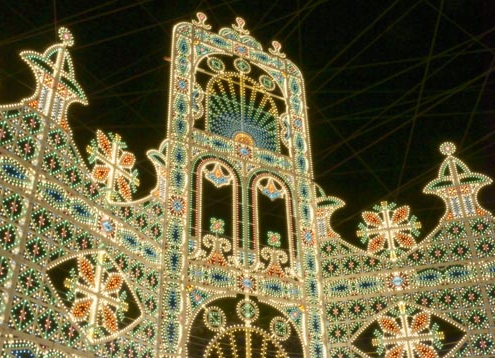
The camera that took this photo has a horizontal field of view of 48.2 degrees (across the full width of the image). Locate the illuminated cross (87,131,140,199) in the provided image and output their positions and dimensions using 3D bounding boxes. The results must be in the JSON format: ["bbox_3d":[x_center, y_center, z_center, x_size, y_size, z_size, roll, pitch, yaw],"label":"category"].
[{"bbox_3d":[-3.537,-0.327,14.742,0.150,2.110,2.040,-17,-35,24],"label":"illuminated cross"}]

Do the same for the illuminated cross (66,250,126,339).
[{"bbox_3d":[-3.462,2.692,12.882,0.150,2.180,2.040,-17,-35,24],"label":"illuminated cross"}]

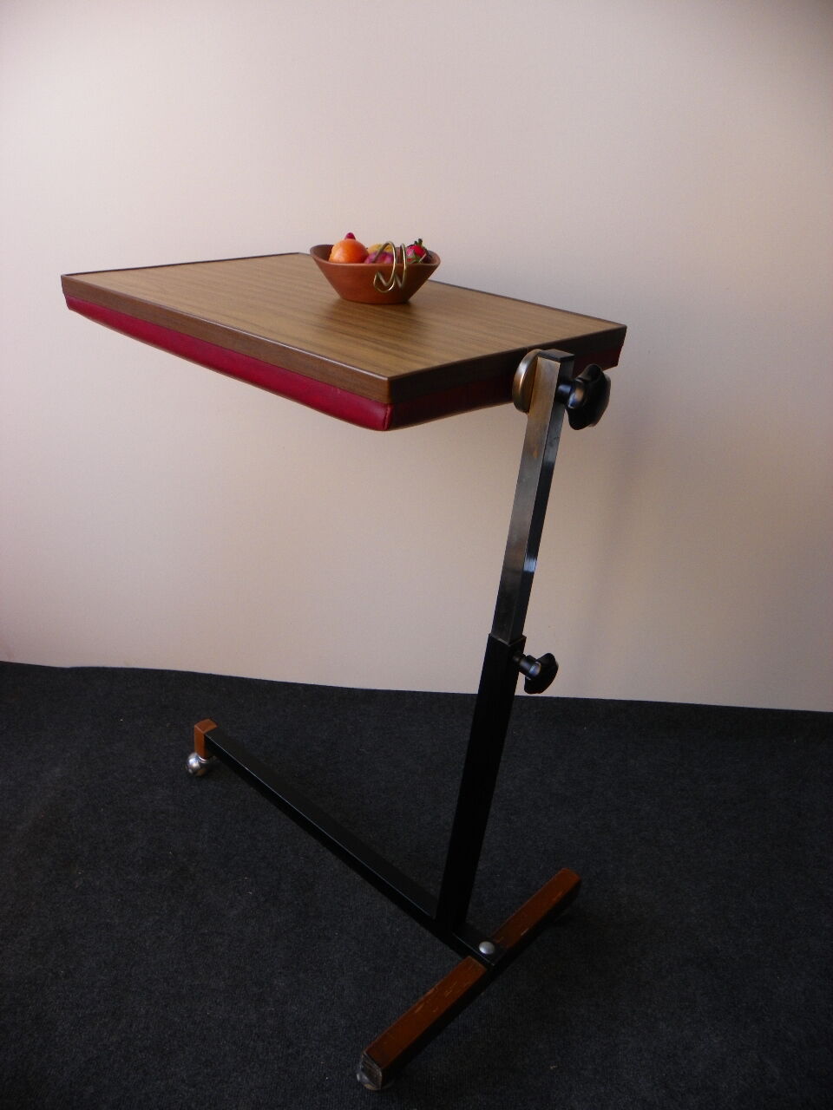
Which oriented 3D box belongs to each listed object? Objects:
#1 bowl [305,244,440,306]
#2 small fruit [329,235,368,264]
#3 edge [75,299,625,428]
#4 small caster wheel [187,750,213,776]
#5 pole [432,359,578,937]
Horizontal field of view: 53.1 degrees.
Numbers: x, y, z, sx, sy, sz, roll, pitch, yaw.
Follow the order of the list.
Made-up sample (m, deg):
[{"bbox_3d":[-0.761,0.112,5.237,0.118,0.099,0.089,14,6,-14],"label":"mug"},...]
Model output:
[{"bbox_3d":[-0.046,-0.319,0.954,0.152,0.052,0.152,26,35,36],"label":"bowl"},{"bbox_3d":[-0.077,-0.336,0.942,0.045,0.047,0.045,3,28,-2],"label":"small fruit"},{"bbox_3d":[-0.102,-0.271,0.989,0.558,0.029,0.369,26,35,36],"label":"edge"},{"bbox_3d":[-0.414,0.400,1.596,0.046,0.049,0.044,25,34,37],"label":"small caster wheel"},{"bbox_3d":[0.093,0.171,0.992,0.030,0.827,0.033,29,36,35],"label":"pole"}]

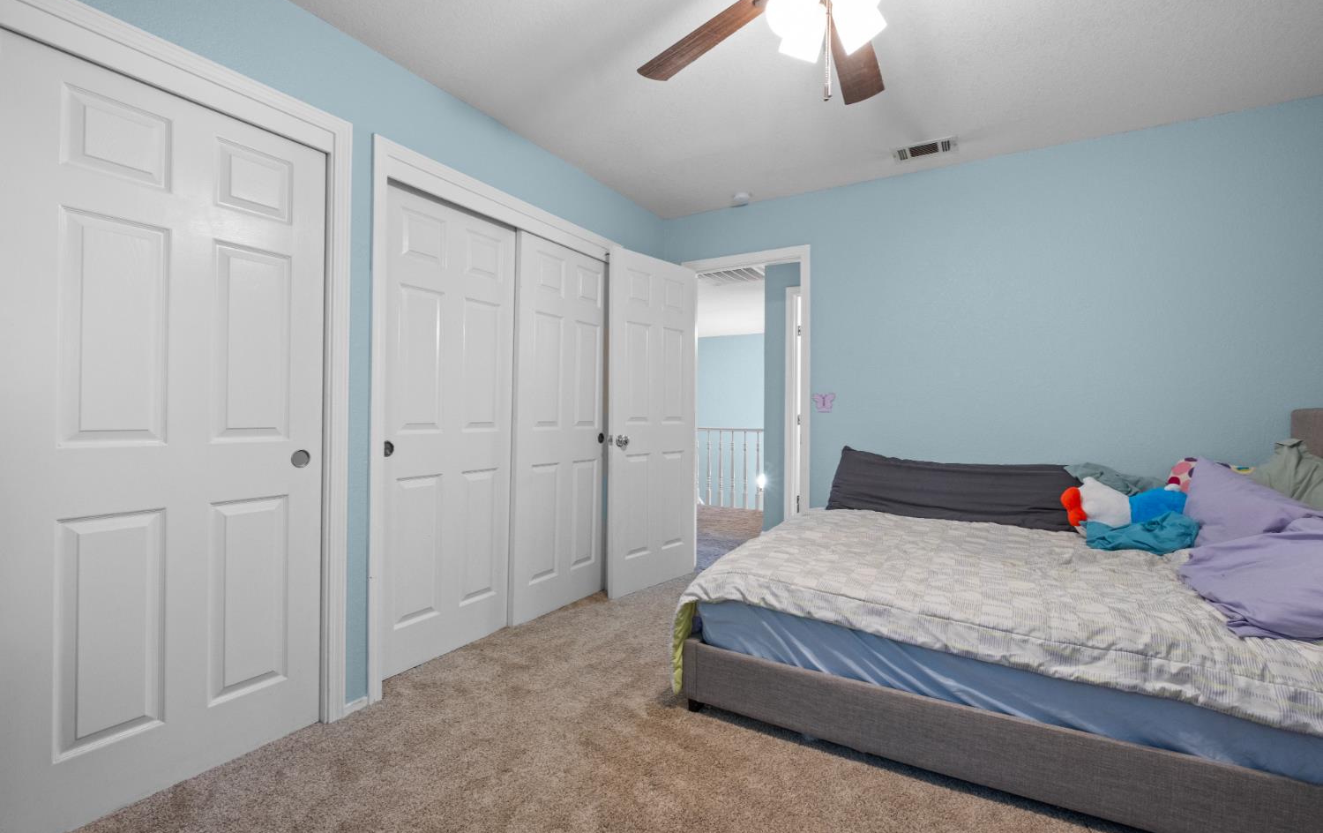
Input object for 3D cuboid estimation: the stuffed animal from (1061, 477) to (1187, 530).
[{"bbox_3d":[1.925,0.391,2.269,0.460,0.260,0.260,1,0,32],"label":"stuffed animal"}]

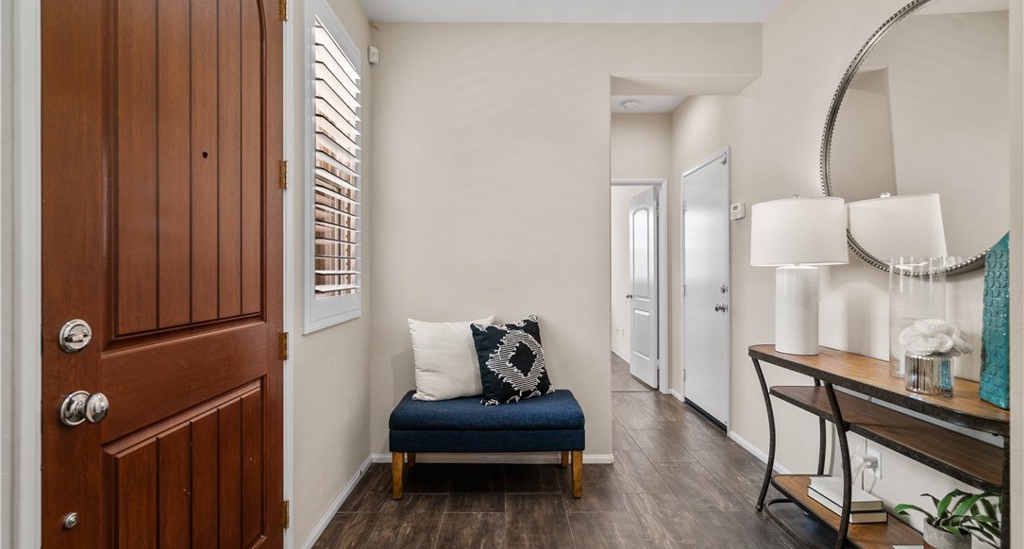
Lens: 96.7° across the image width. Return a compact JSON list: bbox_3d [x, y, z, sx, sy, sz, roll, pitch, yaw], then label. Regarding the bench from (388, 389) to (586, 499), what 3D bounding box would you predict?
[{"bbox_3d":[-0.127,0.940,2.585,1.020,0.470,0.430,0,0,0],"label":"bench"}]

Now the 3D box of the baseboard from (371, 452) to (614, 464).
[{"bbox_3d":[-0.120,1.144,2.813,1.500,0.064,0.016,0,0,0],"label":"baseboard"}]

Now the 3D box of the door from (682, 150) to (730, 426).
[{"bbox_3d":[1.590,0.140,3.745,0.050,2.040,0.820,0,0,0],"label":"door"}]

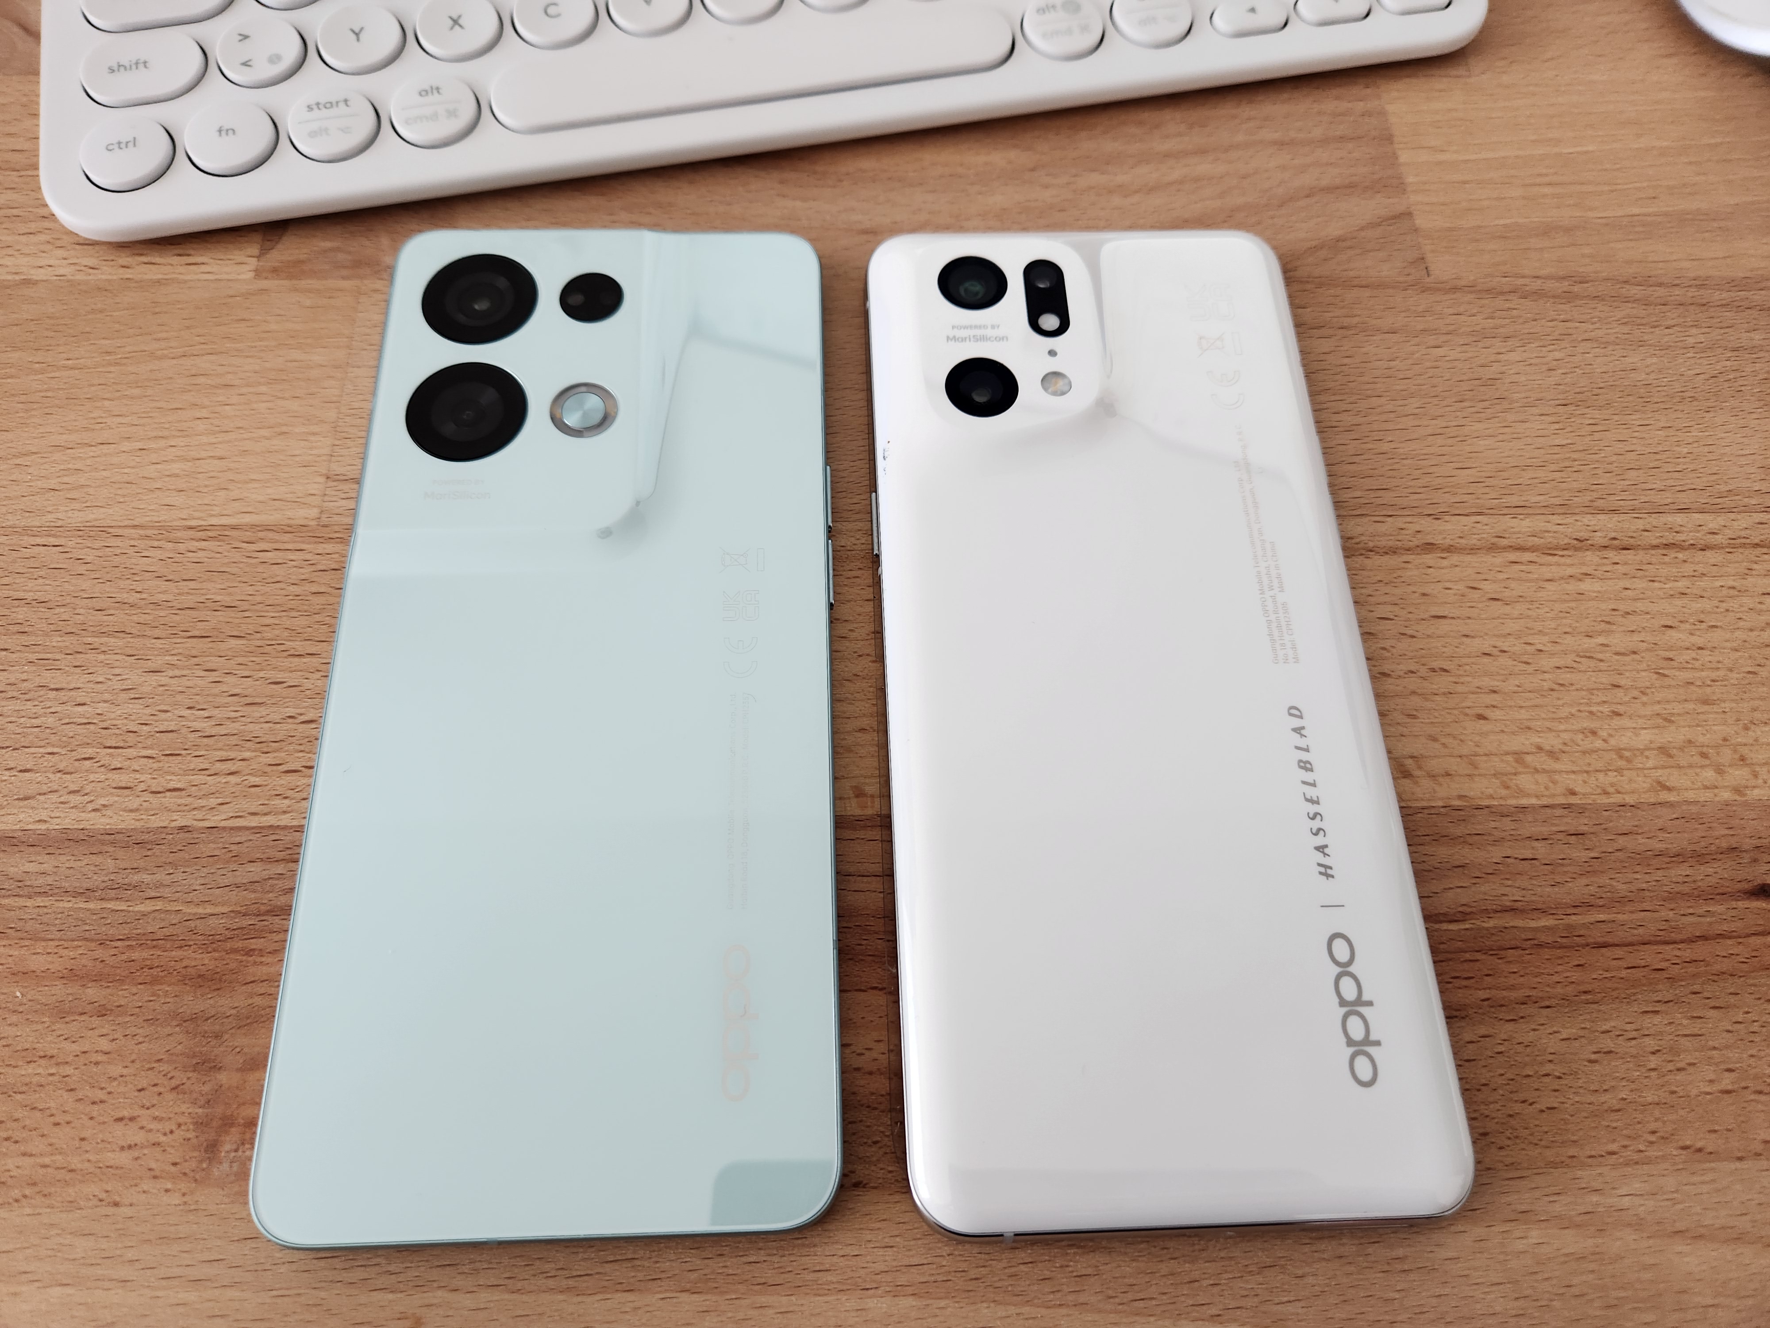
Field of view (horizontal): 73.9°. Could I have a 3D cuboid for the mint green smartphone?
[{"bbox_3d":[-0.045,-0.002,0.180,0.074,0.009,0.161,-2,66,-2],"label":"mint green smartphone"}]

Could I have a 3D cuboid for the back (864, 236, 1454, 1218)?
[{"bbox_3d":[0.037,-0.004,0.181,0.074,0.010,0.164,-2,66,-2],"label":"back"}]

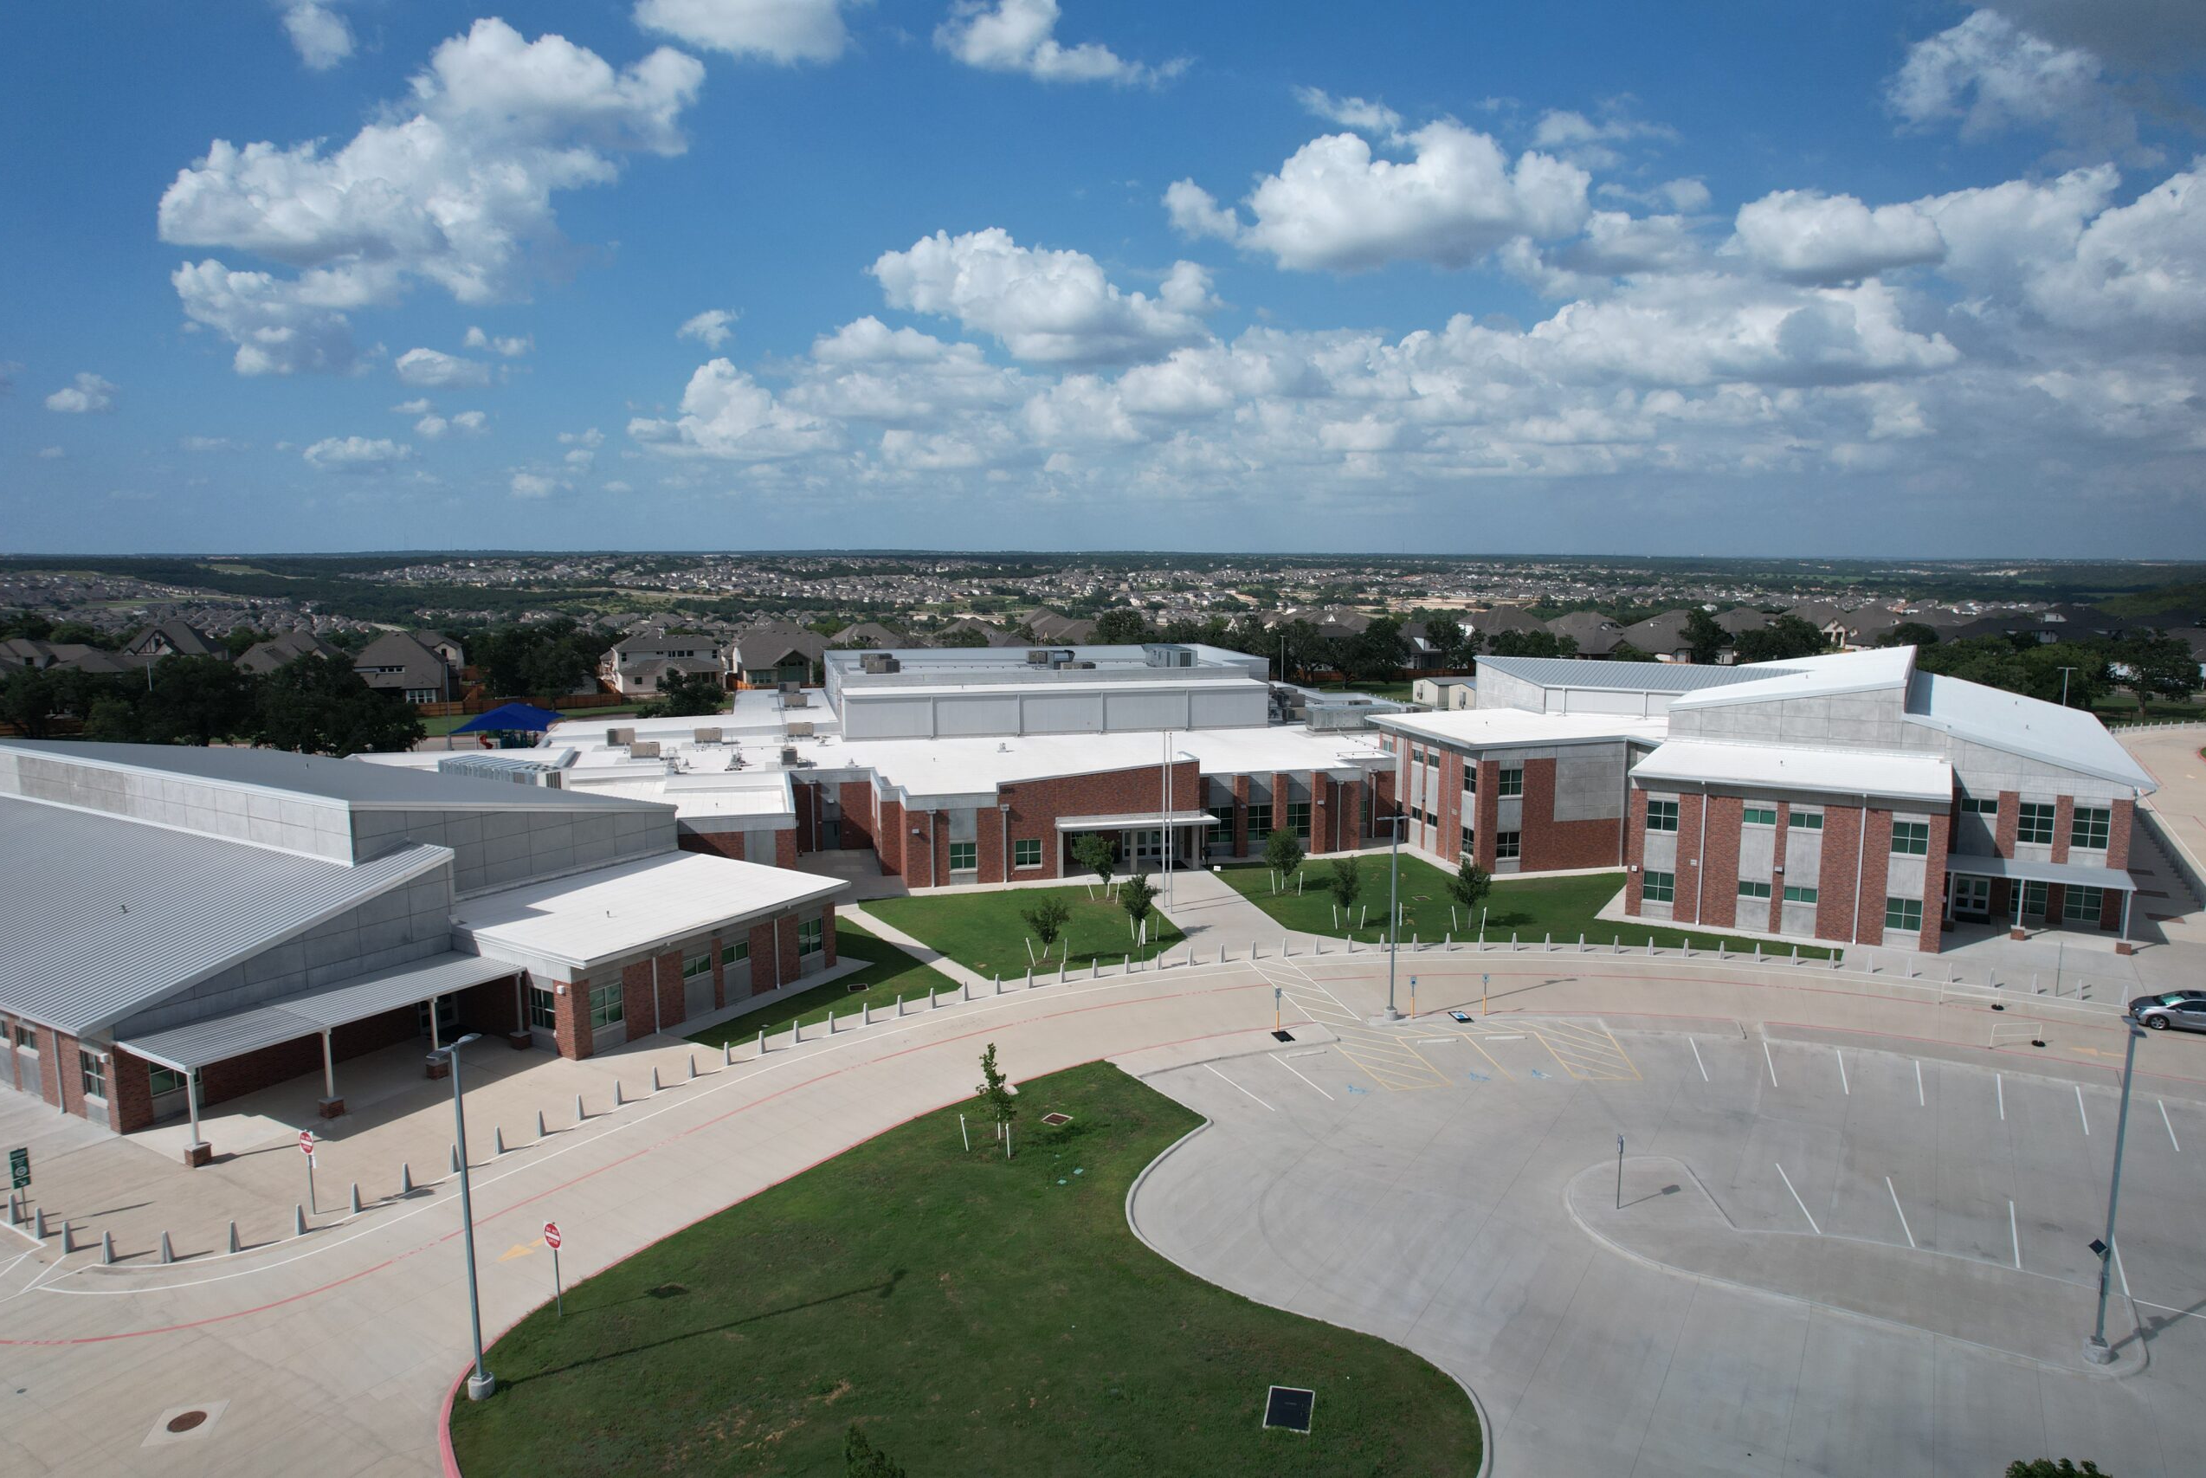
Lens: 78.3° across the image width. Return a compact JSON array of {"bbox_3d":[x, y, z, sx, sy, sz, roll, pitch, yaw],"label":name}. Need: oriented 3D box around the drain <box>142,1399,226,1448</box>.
[{"bbox_3d":[-23.932,17.892,35.401,1.530,0.060,1.530,-2,8,-15],"label":"drain"}]

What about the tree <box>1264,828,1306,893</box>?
[{"bbox_3d":[12.043,7.970,90.145,2.766,4.388,2.711,0,8,0],"label":"tree"}]

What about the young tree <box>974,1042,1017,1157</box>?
[{"bbox_3d":[-4.049,13.441,51.288,1.606,4.047,1.558,0,8,0],"label":"young tree"}]

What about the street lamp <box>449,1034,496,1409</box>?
[{"bbox_3d":[-16.689,12.683,35.690,0.720,9.850,1.620,3,9,23],"label":"street lamp"}]

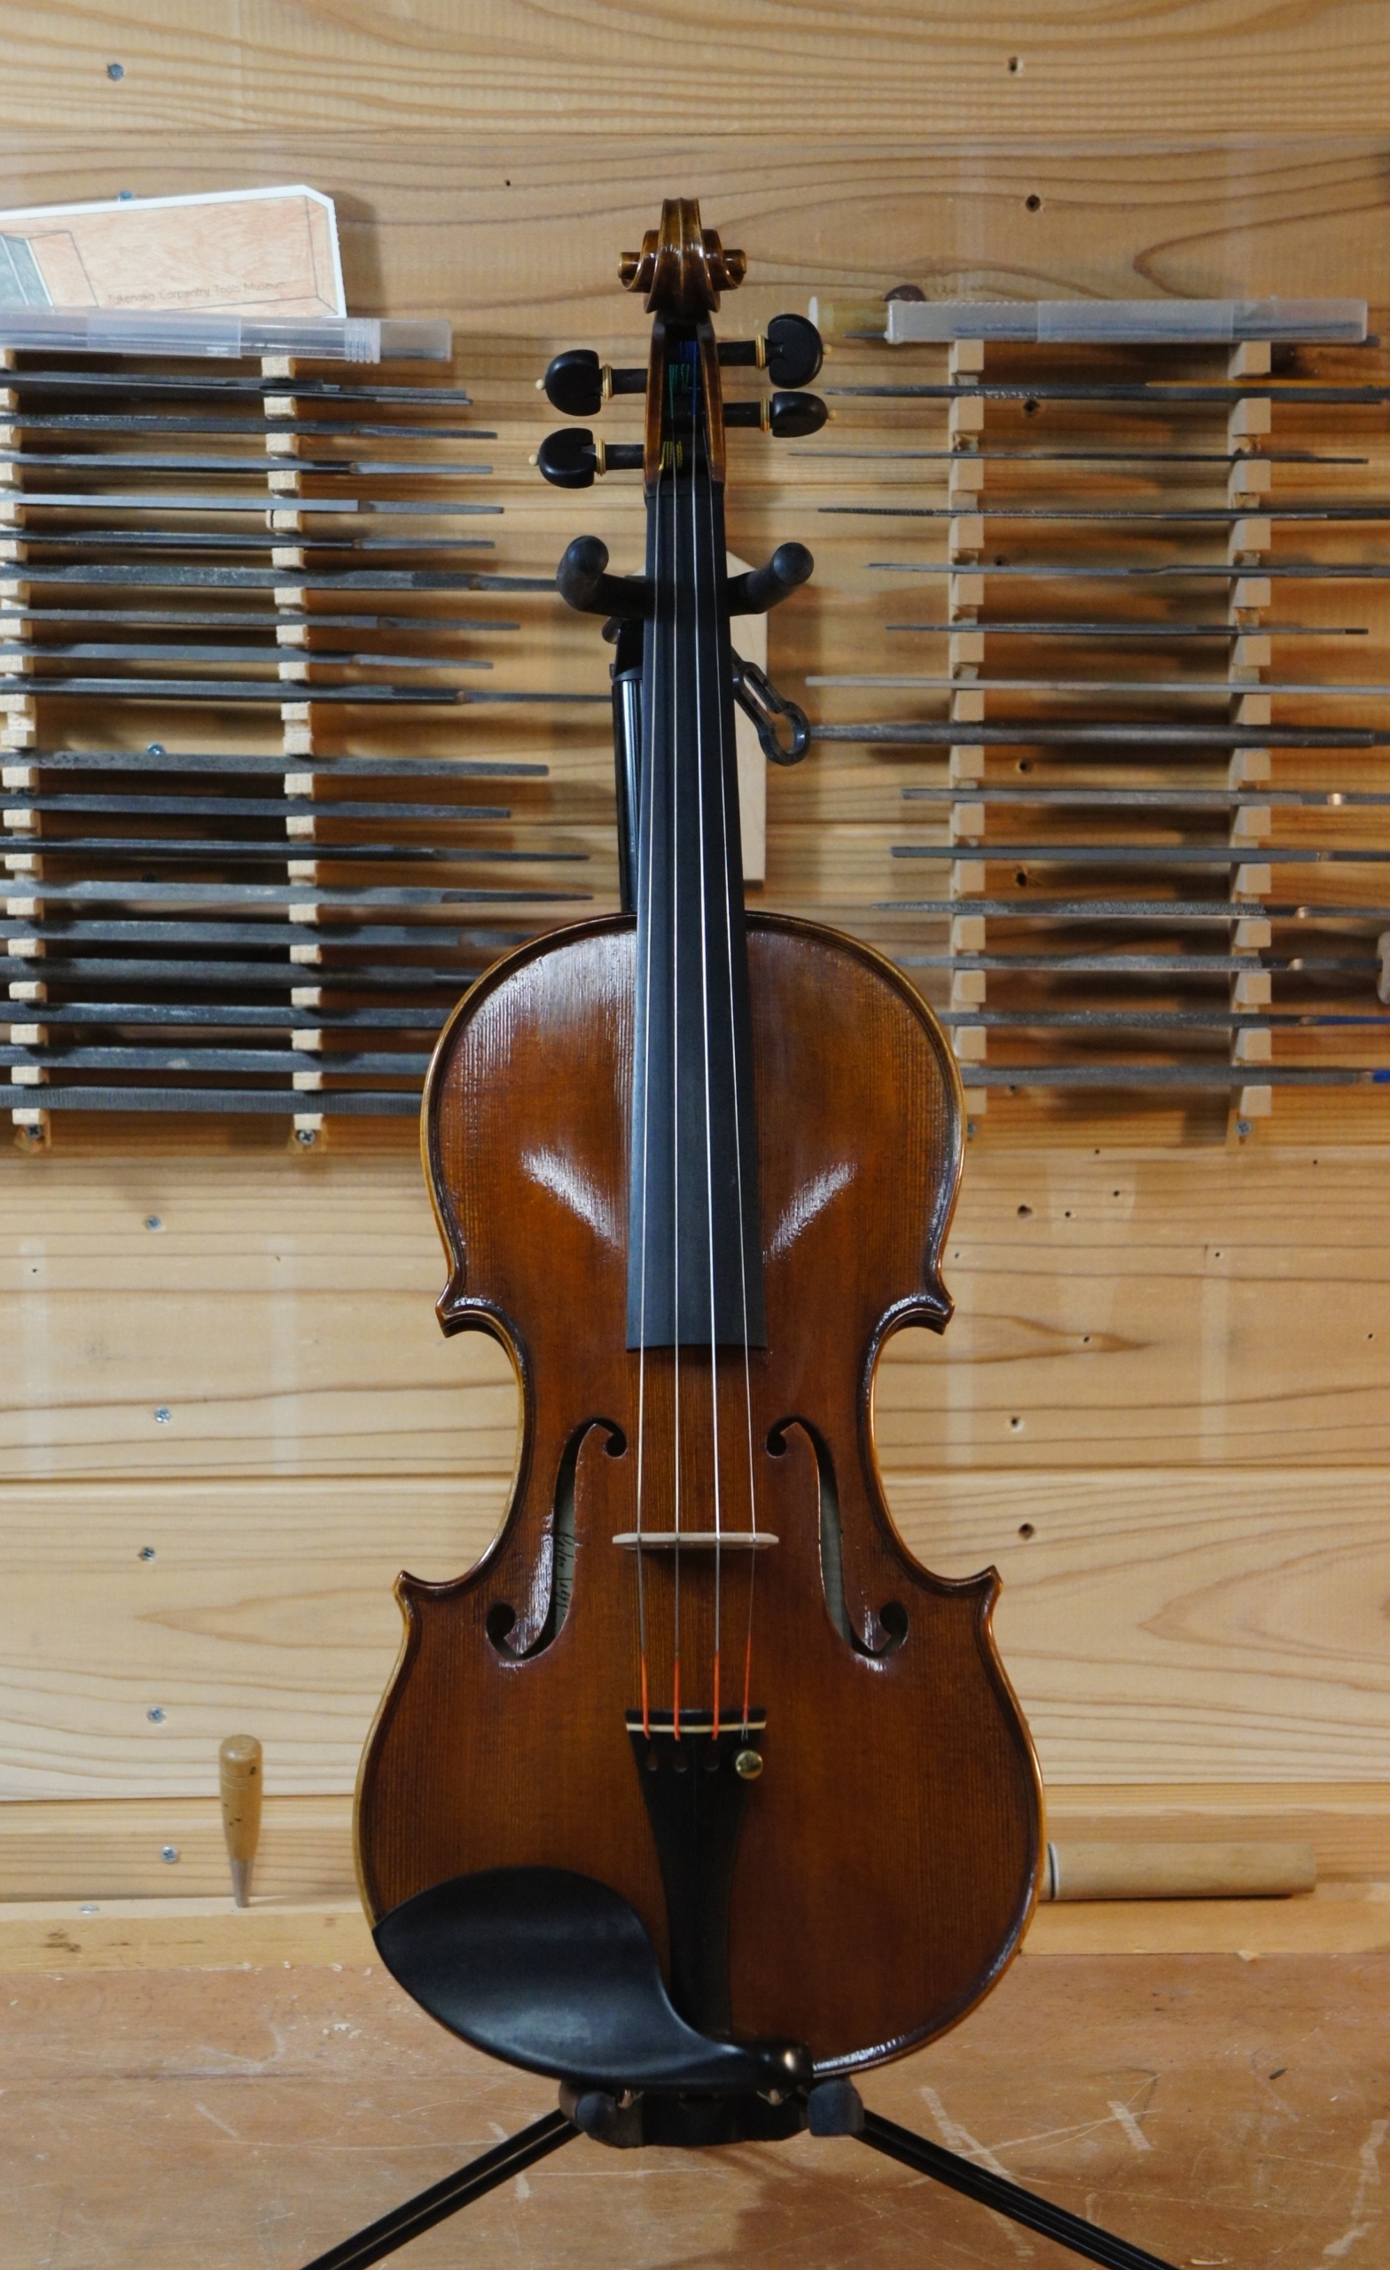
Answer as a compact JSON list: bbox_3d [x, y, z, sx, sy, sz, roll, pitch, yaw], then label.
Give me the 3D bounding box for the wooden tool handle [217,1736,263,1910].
[{"bbox_3d":[-0.163,0.248,1.864,0.015,0.063,0.015,0,11,0],"label":"wooden tool handle"}]

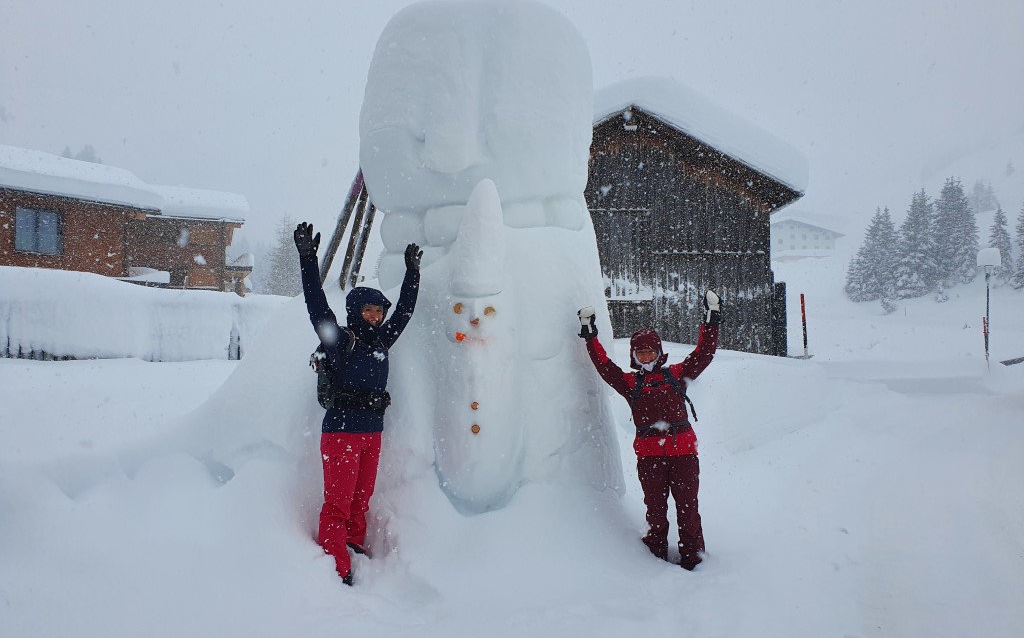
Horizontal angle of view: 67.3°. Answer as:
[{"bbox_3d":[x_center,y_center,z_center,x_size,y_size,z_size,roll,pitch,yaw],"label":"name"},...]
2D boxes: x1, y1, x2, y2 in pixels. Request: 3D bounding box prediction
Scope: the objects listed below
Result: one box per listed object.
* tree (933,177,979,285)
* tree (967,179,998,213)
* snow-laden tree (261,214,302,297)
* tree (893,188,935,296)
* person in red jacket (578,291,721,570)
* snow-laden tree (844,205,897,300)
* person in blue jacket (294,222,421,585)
[{"bbox_3d":[47.285,-9.329,82.000,5.000,11.500,5.000,0,-2,0],"label":"tree"},{"bbox_3d":[100.939,-26.281,165.000,6.800,7.400,6.000,0,-2,0],"label":"tree"},{"bbox_3d":[-18.259,-4.716,62.000,3.700,7.300,3.700,0,-2,0],"label":"snow-laden tree"},{"bbox_3d":[41.446,-7.755,79.000,4.700,11.100,4.700,0,-2,0],"label":"tree"},{"bbox_3d":[0.948,0.768,5.300,0.970,1.900,0.500,0,-2,11],"label":"person in red jacket"},{"bbox_3d":[36.459,-6.643,78.000,5.400,9.800,5.400,0,-2,0],"label":"snow-laden tree"},{"bbox_3d":[-0.964,0.527,4.800,0.900,2.220,0.600,1,-2,-34],"label":"person in blue jacket"}]

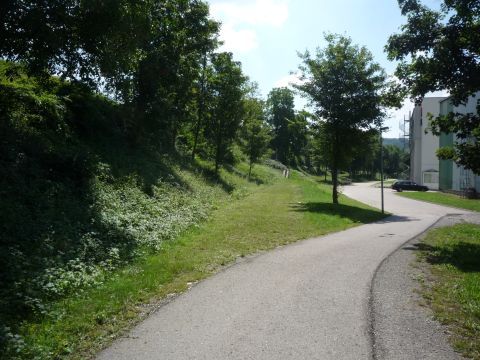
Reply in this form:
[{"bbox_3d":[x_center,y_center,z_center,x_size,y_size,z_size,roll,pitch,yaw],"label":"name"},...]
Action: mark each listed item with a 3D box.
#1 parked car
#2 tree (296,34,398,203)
[{"bbox_3d":[21.903,0.835,57.000,4.500,1.460,1.760,0,0,5],"label":"parked car"},{"bbox_3d":[6.511,-3.724,27.000,6.100,10.200,5.900,0,0,0],"label":"tree"}]

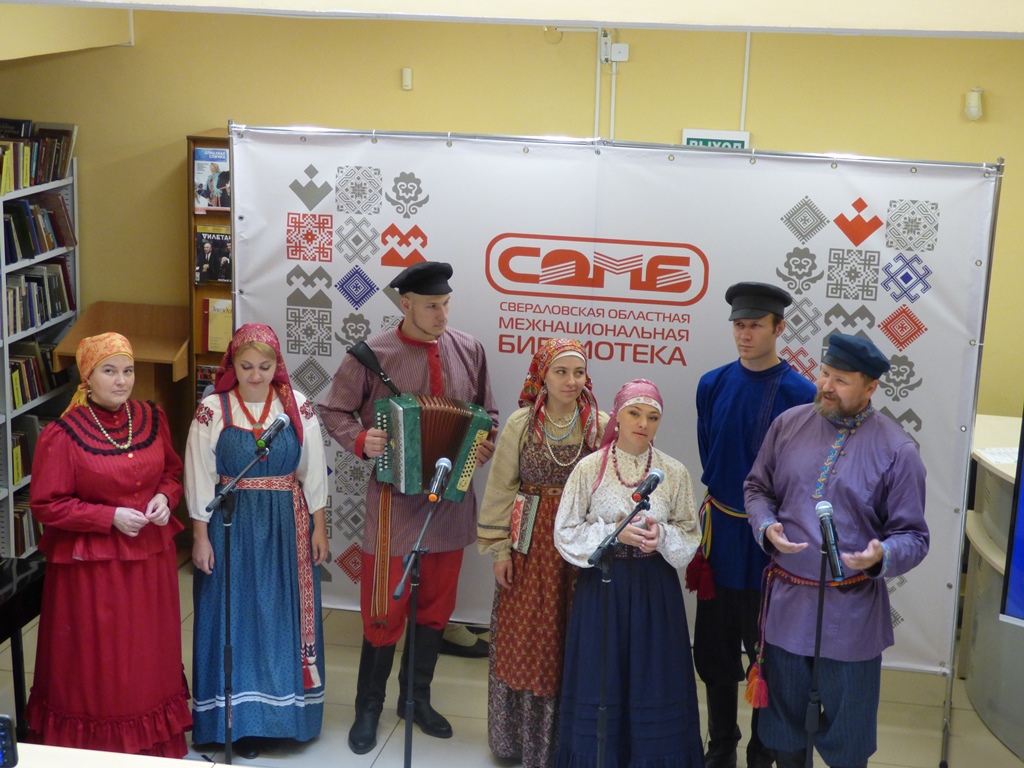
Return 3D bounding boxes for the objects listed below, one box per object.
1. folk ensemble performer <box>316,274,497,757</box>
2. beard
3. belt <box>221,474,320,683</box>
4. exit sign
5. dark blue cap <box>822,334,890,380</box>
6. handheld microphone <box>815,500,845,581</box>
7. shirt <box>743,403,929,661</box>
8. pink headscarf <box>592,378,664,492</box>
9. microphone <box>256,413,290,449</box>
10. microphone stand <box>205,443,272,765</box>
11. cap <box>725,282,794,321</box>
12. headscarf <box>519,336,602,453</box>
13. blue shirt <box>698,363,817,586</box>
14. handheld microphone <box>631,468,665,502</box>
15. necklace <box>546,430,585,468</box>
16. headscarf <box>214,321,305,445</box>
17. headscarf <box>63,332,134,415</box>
[{"bbox_3d":[-0.404,0.474,6.607,0.670,1.860,0.500,-2,14,-14],"label":"folk ensemble performer"},{"bbox_3d":[1.054,0.069,5.710,0.100,0.105,0.140,1,19,-44],"label":"beard"},{"bbox_3d":[-0.896,0.685,6.587,0.380,0.790,0.280,1,14,-3],"label":"belt"},{"bbox_3d":[0.913,-1.063,7.971,0.305,0.150,0.030,4,14,10],"label":"exit sign"},{"bbox_3d":[1.117,-0.083,5.740,0.245,0.120,0.210,8,18,-44],"label":"dark blue cap"},{"bbox_3d":[0.952,0.467,5.300,0.052,0.250,0.052,-9,-23,2],"label":"handheld microphone"},{"bbox_3d":[1.058,0.494,5.821,0.600,0.850,0.420,6,14,18],"label":"shirt"},{"bbox_3d":[0.394,0.160,5.925,0.230,0.380,0.260,0,14,-9],"label":"pink headscarf"},{"bbox_3d":[-0.806,0.159,6.000,0.050,0.050,0.250,-18,14,17],"label":"microphone"},{"bbox_3d":[-0.986,0.855,6.215,0.550,1.270,0.550,11,17,35],"label":"microphone stand"},{"bbox_3d":[0.874,-0.291,6.270,0.240,0.110,0.270,10,16,29],"label":"cap"},{"bbox_3d":[0.173,0.018,6.396,0.300,0.380,0.270,-2,14,-16],"label":"headscarf"},{"bbox_3d":[0.888,0.327,6.420,0.450,0.830,0.280,4,14,9],"label":"blue shirt"},{"bbox_3d":[0.431,0.325,5.620,0.050,0.050,0.250,4,15,19],"label":"handheld microphone"},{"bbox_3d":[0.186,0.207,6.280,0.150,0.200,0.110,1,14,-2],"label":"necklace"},{"bbox_3d":[-0.907,0.000,6.350,0.320,0.440,0.280,-1,14,-9],"label":"headscarf"},{"bbox_3d":[-1.461,-0.034,6.270,0.200,0.280,0.260,-8,17,-34],"label":"headscarf"}]

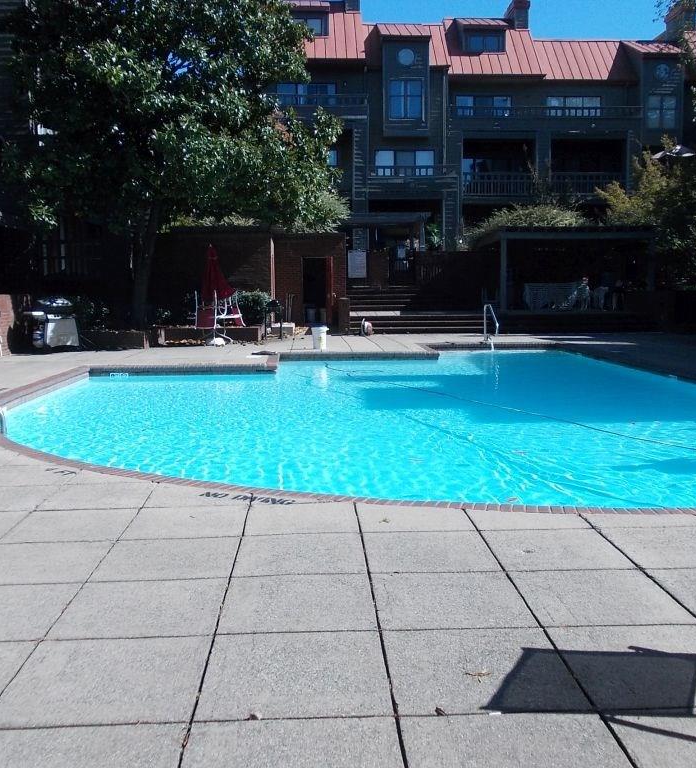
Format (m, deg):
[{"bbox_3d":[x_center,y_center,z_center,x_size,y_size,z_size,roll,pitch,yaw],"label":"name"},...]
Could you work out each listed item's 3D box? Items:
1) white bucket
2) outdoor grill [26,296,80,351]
[{"bbox_3d":[-0.575,-0.943,17.043,0.310,0.470,0.310,-1,7,0],"label":"white bucket"},{"bbox_3d":[-6.206,-1.259,17.425,1.020,1.110,0.560,-7,10,-43],"label":"outdoor grill"}]

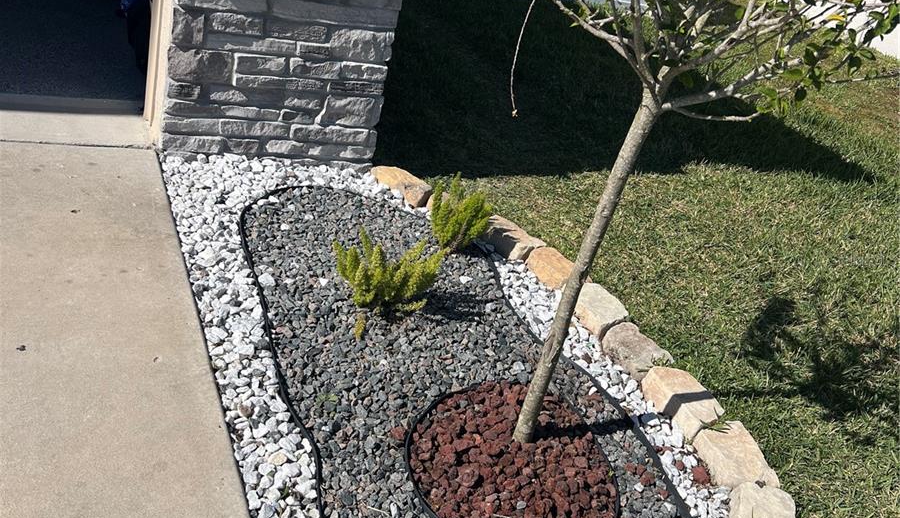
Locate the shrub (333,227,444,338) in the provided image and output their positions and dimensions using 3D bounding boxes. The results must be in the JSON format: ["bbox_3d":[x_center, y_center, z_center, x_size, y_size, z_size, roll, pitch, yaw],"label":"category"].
[{"bbox_3d":[-0.214,0.057,2.999,0.360,0.250,0.320,11,28,-4],"label":"shrub"}]

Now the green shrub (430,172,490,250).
[{"bbox_3d":[0.025,-0.167,3.499,0.250,0.265,0.250,13,28,0],"label":"green shrub"}]

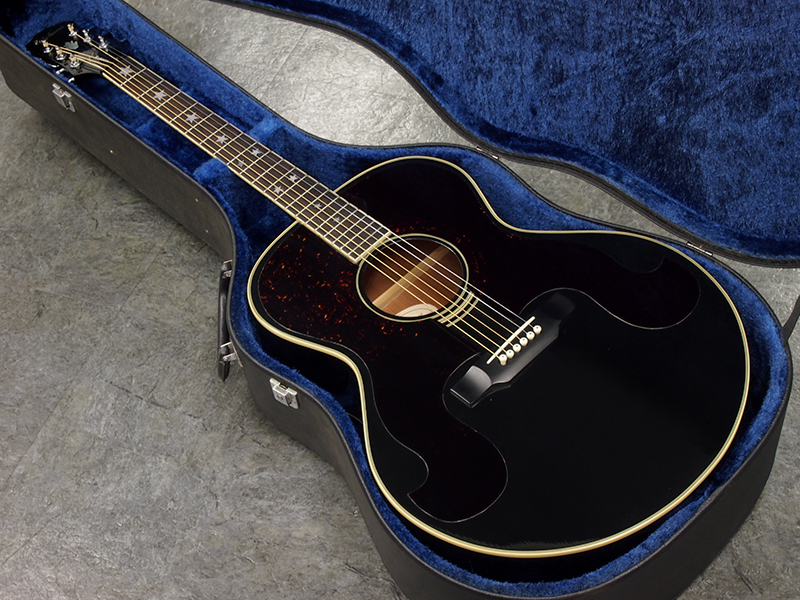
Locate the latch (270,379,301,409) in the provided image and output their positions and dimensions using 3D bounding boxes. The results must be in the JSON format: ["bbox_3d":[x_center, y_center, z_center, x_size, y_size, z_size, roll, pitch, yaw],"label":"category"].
[{"bbox_3d":[-0.118,0.097,1.355,0.033,0.027,0.009,28,61,25],"label":"latch"}]

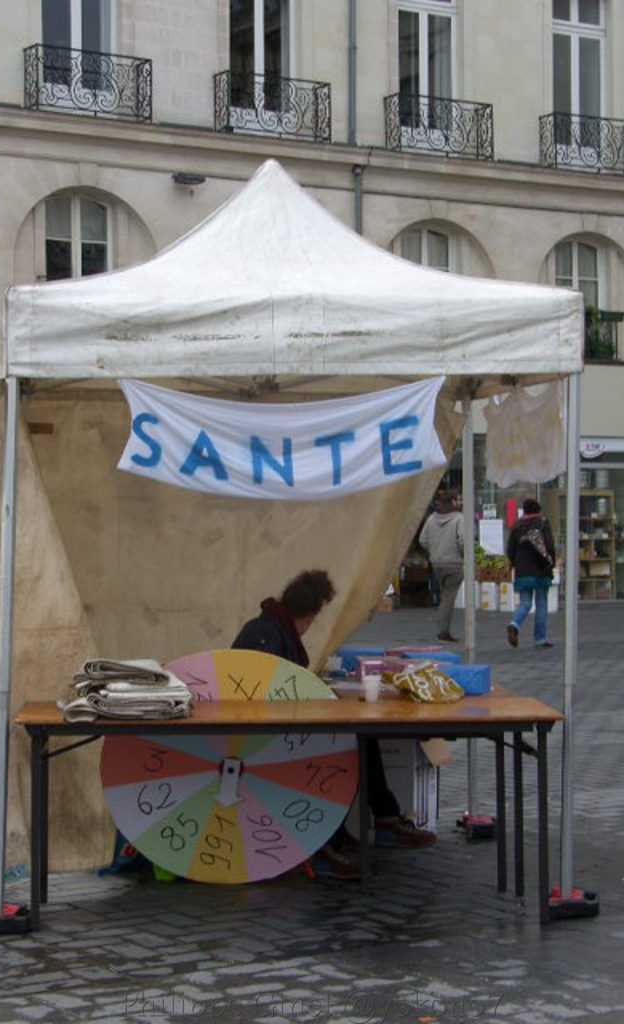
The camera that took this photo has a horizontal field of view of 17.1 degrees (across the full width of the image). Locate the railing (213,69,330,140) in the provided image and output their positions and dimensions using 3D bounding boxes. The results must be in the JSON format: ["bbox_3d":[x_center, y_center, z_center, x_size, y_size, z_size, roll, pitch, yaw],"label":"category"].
[{"bbox_3d":[-0.603,-6.348,32.705,1.882,0.945,0.442,0,-1,-32],"label":"railing"}]

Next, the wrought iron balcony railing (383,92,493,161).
[{"bbox_3d":[2.134,-6.350,34.414,1.882,0.945,0.442,0,-1,-32],"label":"wrought iron balcony railing"}]

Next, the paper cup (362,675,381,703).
[{"bbox_3d":[0.238,0.702,8.200,0.074,0.106,0.074,0,-1,0],"label":"paper cup"}]

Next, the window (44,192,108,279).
[{"bbox_3d":[-3.604,-3.849,31.494,1.155,1.950,0.150,0,-1,-32],"label":"window"}]

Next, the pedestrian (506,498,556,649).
[{"bbox_3d":[2.481,0.678,23.400,0.480,1.650,0.480,-1,-1,31],"label":"pedestrian"}]

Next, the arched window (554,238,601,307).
[{"bbox_3d":[4.679,-3.846,36.667,1.180,1.950,0.150,0,-1,-32],"label":"arched window"}]

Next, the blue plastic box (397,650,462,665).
[{"bbox_3d":[0.529,0.681,9.250,0.240,0.115,0.220,-1,-1,14],"label":"blue plastic box"}]

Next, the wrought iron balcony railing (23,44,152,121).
[{"bbox_3d":[-3.340,-6.346,30.995,1.882,0.945,0.442,0,-1,-32],"label":"wrought iron balcony railing"}]

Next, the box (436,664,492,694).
[{"bbox_3d":[0.640,0.703,8.640,0.200,0.115,0.200,-1,-1,14],"label":"box"}]

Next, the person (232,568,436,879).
[{"bbox_3d":[0.106,0.884,9.000,0.850,1.270,0.660,0,-1,-6],"label":"person"}]

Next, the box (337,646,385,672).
[{"bbox_3d":[0.234,0.693,9.600,0.230,0.115,0.220,-1,-1,3],"label":"box"}]

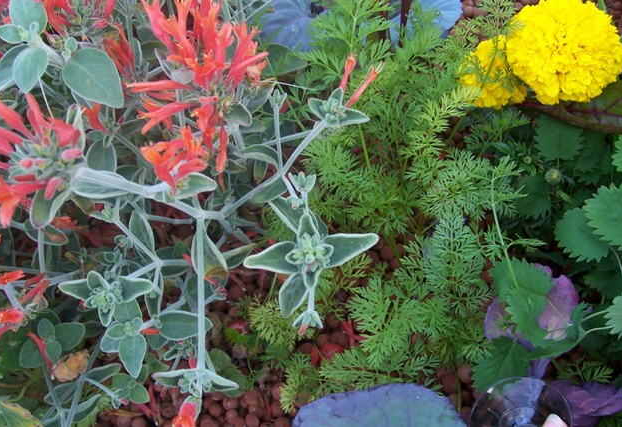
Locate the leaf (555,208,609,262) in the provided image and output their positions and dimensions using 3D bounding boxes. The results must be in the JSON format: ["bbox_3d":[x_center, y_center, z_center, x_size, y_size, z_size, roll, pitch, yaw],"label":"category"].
[{"bbox_3d":[0.231,0.017,0.512,0.048,0.009,0.038,33,76,6],"label":"leaf"}]

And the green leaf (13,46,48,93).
[{"bbox_3d":[-0.208,-0.107,0.449,0.025,0.010,0.037,10,79,2],"label":"green leaf"}]

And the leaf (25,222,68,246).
[{"bbox_3d":[-0.238,0.018,0.545,0.043,0.009,0.019,21,67,0],"label":"leaf"}]

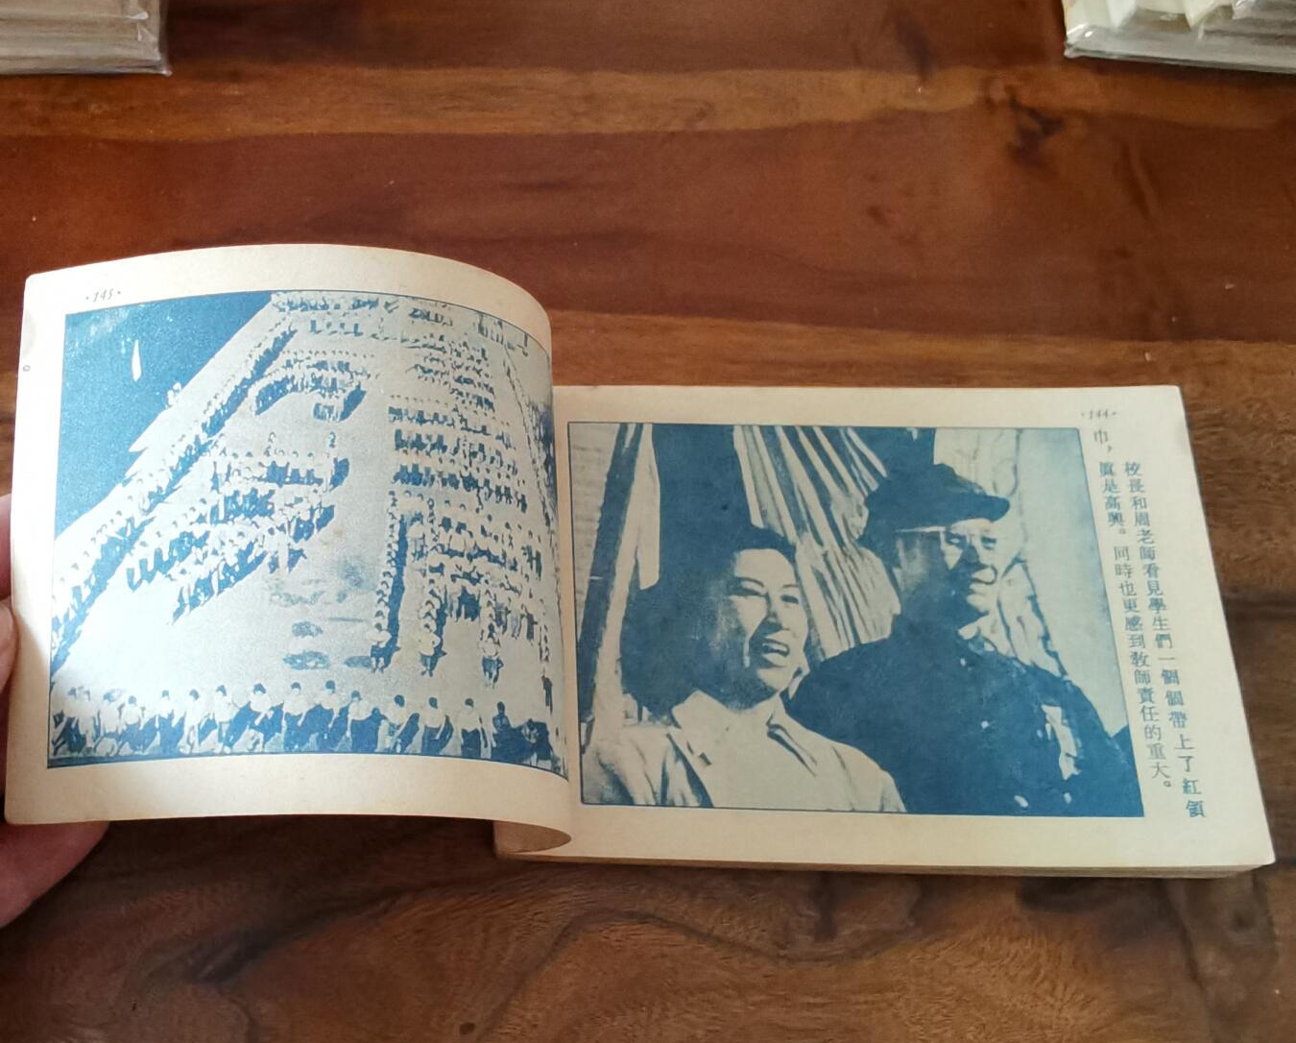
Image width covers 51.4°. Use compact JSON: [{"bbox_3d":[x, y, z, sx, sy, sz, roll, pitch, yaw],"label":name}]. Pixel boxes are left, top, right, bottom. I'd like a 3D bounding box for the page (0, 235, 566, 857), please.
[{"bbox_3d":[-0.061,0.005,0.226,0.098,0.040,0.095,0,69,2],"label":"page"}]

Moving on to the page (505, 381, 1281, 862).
[{"bbox_3d":[0.040,0.016,0.246,0.127,0.008,0.093,0,61,2],"label":"page"}]

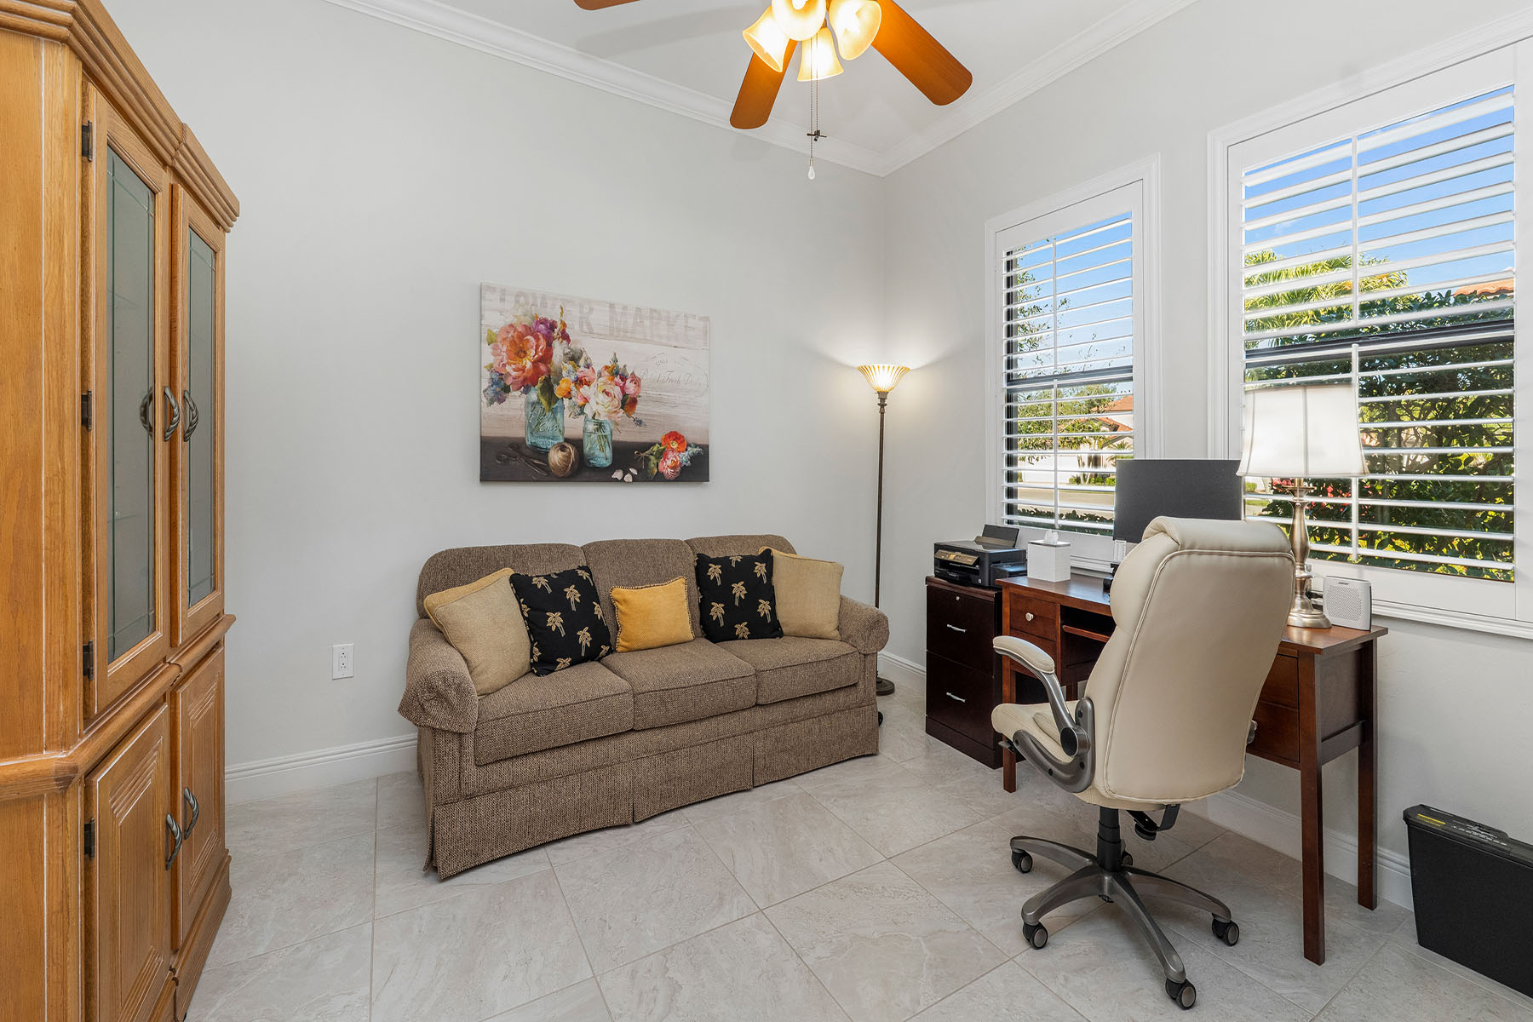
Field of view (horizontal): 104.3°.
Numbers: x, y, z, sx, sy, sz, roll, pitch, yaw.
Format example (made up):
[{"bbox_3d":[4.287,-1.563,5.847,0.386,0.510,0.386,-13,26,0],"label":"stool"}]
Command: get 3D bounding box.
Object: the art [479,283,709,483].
[{"bbox_3d":[-0.749,-0.547,2.764,1.044,0.840,0.036,-1,3,-31],"label":"art"}]

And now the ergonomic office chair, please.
[{"bbox_3d":[0.988,0.570,1.668,0.640,1.130,0.660,0,3,-12],"label":"ergonomic office chair"}]

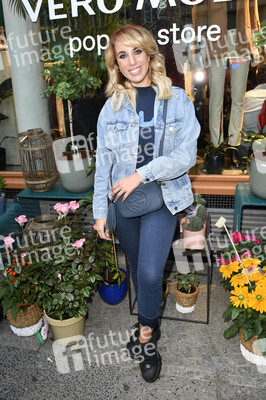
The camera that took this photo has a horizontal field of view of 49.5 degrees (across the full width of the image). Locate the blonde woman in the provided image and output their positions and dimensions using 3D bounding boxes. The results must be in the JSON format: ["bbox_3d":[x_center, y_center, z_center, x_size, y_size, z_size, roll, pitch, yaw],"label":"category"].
[{"bbox_3d":[0.076,0.073,1.425,0.506,1.677,0.367,-1,15,0],"label":"blonde woman"}]

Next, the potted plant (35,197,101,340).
[{"bbox_3d":[-0.378,0.428,1.713,0.397,0.861,0.387,-1,15,0],"label":"potted plant"}]

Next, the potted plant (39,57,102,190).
[{"bbox_3d":[-0.482,-0.584,2.355,0.466,1.028,0.446,-1,15,0],"label":"potted plant"}]

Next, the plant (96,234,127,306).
[{"bbox_3d":[-0.162,0.472,2.100,0.240,0.570,0.240,2,17,11],"label":"plant"}]

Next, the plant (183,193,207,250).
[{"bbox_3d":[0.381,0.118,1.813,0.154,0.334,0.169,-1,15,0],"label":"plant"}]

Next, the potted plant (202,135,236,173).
[{"bbox_3d":[0.745,-0.412,2.484,0.290,0.330,0.260,2,17,11],"label":"potted plant"}]

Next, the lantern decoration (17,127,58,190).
[{"bbox_3d":[-0.795,-0.336,2.448,0.332,0.516,0.332,-1,15,0],"label":"lantern decoration"}]

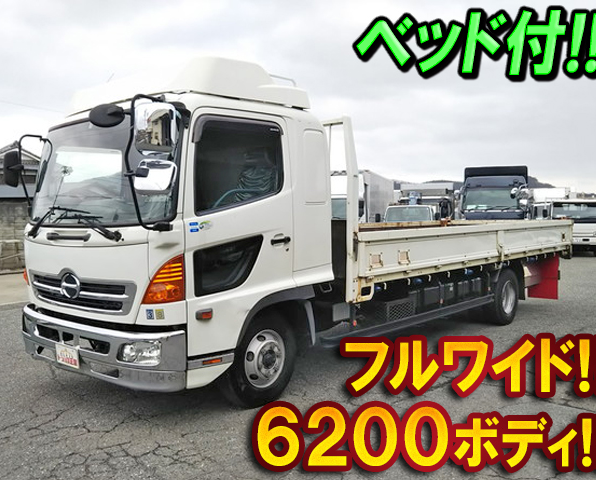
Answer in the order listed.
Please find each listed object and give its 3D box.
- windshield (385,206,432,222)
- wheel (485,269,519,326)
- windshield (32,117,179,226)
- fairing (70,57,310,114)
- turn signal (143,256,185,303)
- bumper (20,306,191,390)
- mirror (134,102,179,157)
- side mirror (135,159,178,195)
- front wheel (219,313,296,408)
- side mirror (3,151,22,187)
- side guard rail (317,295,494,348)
[{"bbox_3d":[3.785,-0.805,19.000,1.500,0.680,0.160,1,-17,17],"label":"windshield"},{"bbox_3d":[2.945,0.813,8.018,0.276,0.798,0.808,2,4,43],"label":"wheel"},{"bbox_3d":[-1.675,-0.552,4.506,2.128,0.886,0.266,2,-6,43],"label":"windshield"},{"bbox_3d":[-1.160,-1.314,5.025,1.990,0.483,1.458,2,4,43],"label":"fairing"},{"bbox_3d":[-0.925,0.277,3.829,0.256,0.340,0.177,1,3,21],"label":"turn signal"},{"bbox_3d":[-1.716,0.813,4.522,2.305,0.414,0.325,2,4,43],"label":"bumper"},{"bbox_3d":[-0.883,-0.687,3.456,0.246,0.340,0.118,1,3,23],"label":"mirror"},{"bbox_3d":[-0.886,-0.398,3.467,0.246,0.222,0.118,1,3,23],"label":"side mirror"},{"bbox_3d":[-0.336,1.009,4.754,0.235,0.803,0.803,3,5,42],"label":"front wheel"},{"bbox_3d":[-2.737,-0.680,5.297,0.108,0.345,0.236,-2,3,-35],"label":"side mirror"},{"bbox_3d":[1.457,0.871,6.370,0.080,0.100,3.580,3,5,43],"label":"side guard rail"}]

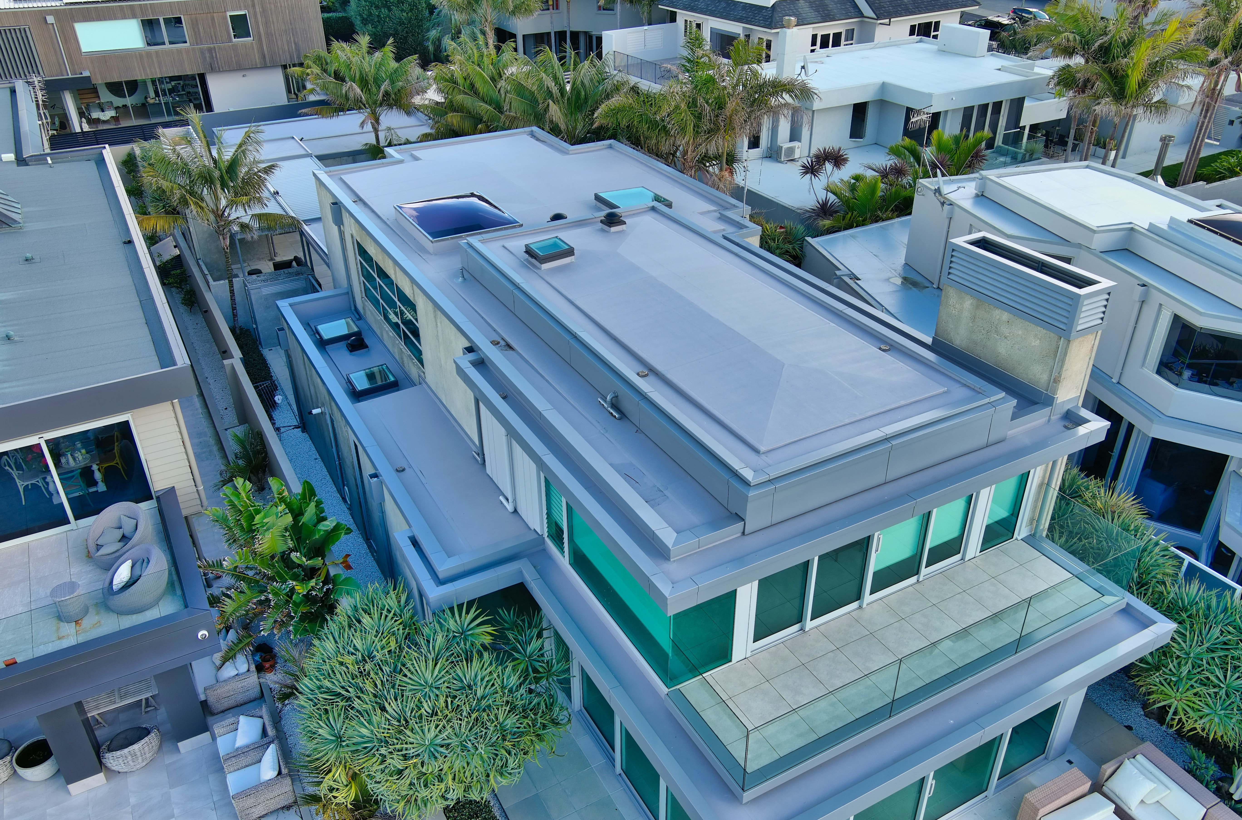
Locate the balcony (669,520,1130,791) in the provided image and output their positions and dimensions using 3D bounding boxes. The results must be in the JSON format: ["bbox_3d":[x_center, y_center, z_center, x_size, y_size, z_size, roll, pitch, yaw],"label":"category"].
[{"bbox_3d":[3.974,2.839,13.565,6.800,1.150,1.780,-16,34,-25],"label":"balcony"}]

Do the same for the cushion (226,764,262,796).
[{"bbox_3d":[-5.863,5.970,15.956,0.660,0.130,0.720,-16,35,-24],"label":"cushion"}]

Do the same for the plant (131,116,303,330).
[{"bbox_3d":[-11.064,-5.069,28.006,4.300,6.150,4.300,-1,31,0],"label":"plant"}]

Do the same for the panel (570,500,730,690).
[{"bbox_3d":[0.331,2.071,13.875,0.960,1.900,2.950,-16,34,-25],"label":"panel"}]

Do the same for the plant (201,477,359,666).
[{"bbox_3d":[-6.384,2.814,18.697,2.750,3.100,3.100,-16,35,-24],"label":"plant"}]

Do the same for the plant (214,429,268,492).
[{"bbox_3d":[-8.668,1.238,22.875,1.250,1.500,1.300,-16,35,-24],"label":"plant"}]

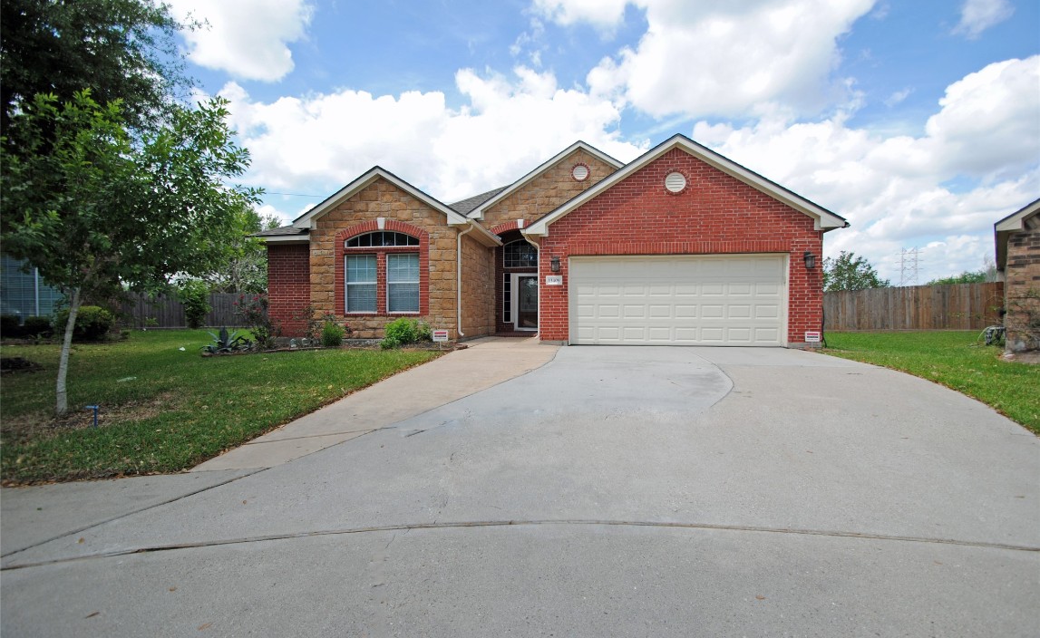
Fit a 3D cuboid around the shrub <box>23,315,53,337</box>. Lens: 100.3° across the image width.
[{"bbox_3d":[-16.500,0.260,14.850,0.850,0.780,0.850,0,1,0],"label":"shrub"}]

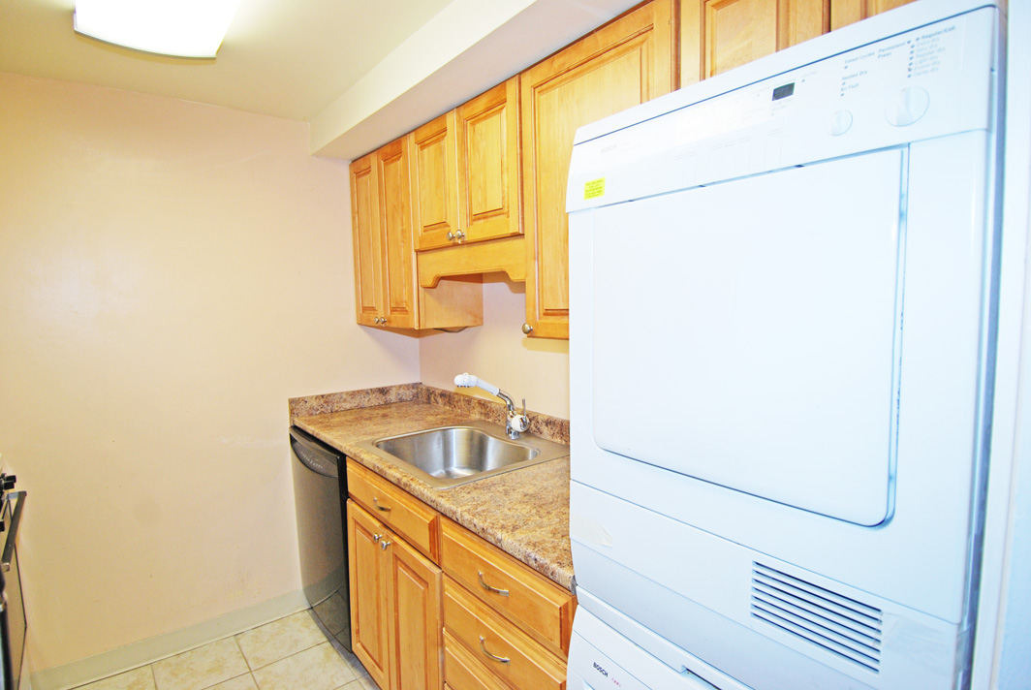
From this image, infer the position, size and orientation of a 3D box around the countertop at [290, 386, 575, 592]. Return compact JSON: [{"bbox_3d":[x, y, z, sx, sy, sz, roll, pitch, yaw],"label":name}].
[{"bbox_3d":[-0.212,0.344,1.874,0.638,0.134,1.776,-4,6,-39],"label":"countertop"}]

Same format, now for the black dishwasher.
[{"bbox_3d":[-0.599,0.788,2.351,0.608,0.816,0.588,-4,6,-39],"label":"black dishwasher"}]

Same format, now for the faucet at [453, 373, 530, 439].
[{"bbox_3d":[-0.080,0.237,1.915,0.282,0.257,0.111,-4,6,-39],"label":"faucet"}]

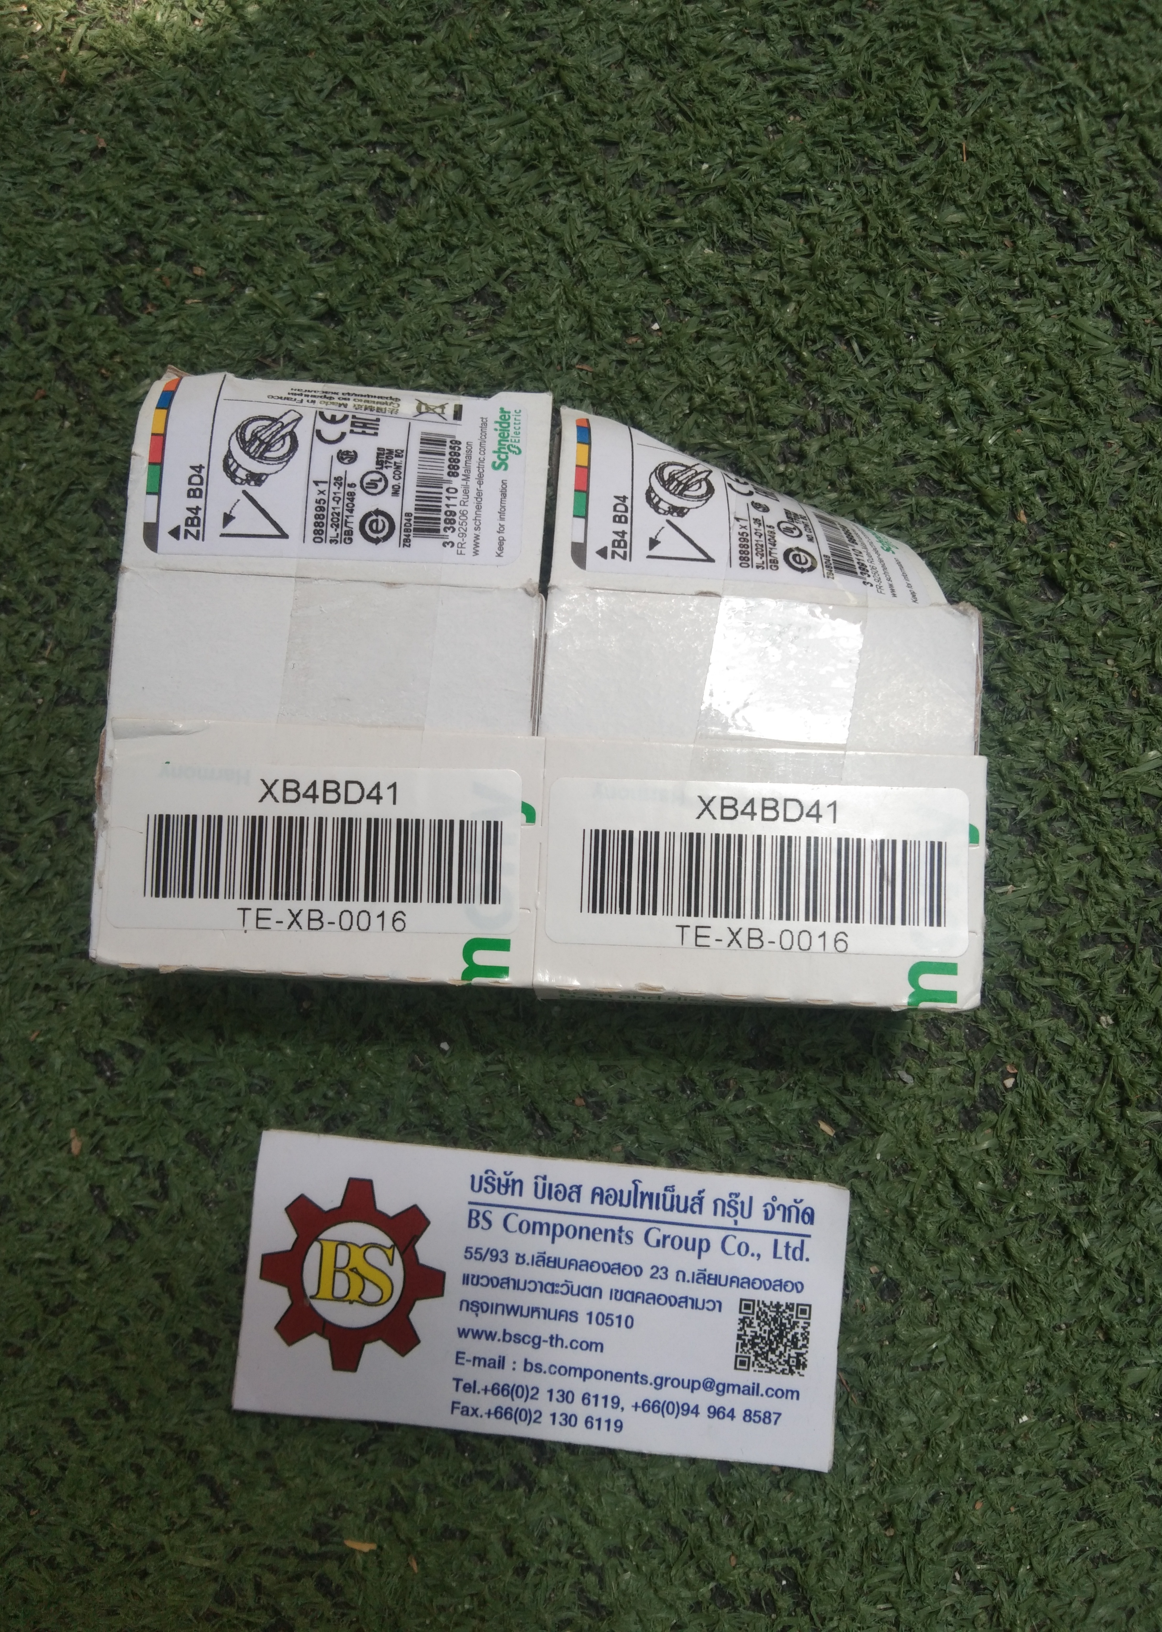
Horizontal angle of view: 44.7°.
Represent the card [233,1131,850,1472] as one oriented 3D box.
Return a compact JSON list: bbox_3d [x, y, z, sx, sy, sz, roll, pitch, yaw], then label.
[{"bbox_3d":[-0.006,0.073,0.214,0.090,0.001,0.042,5,85,3],"label":"card"}]

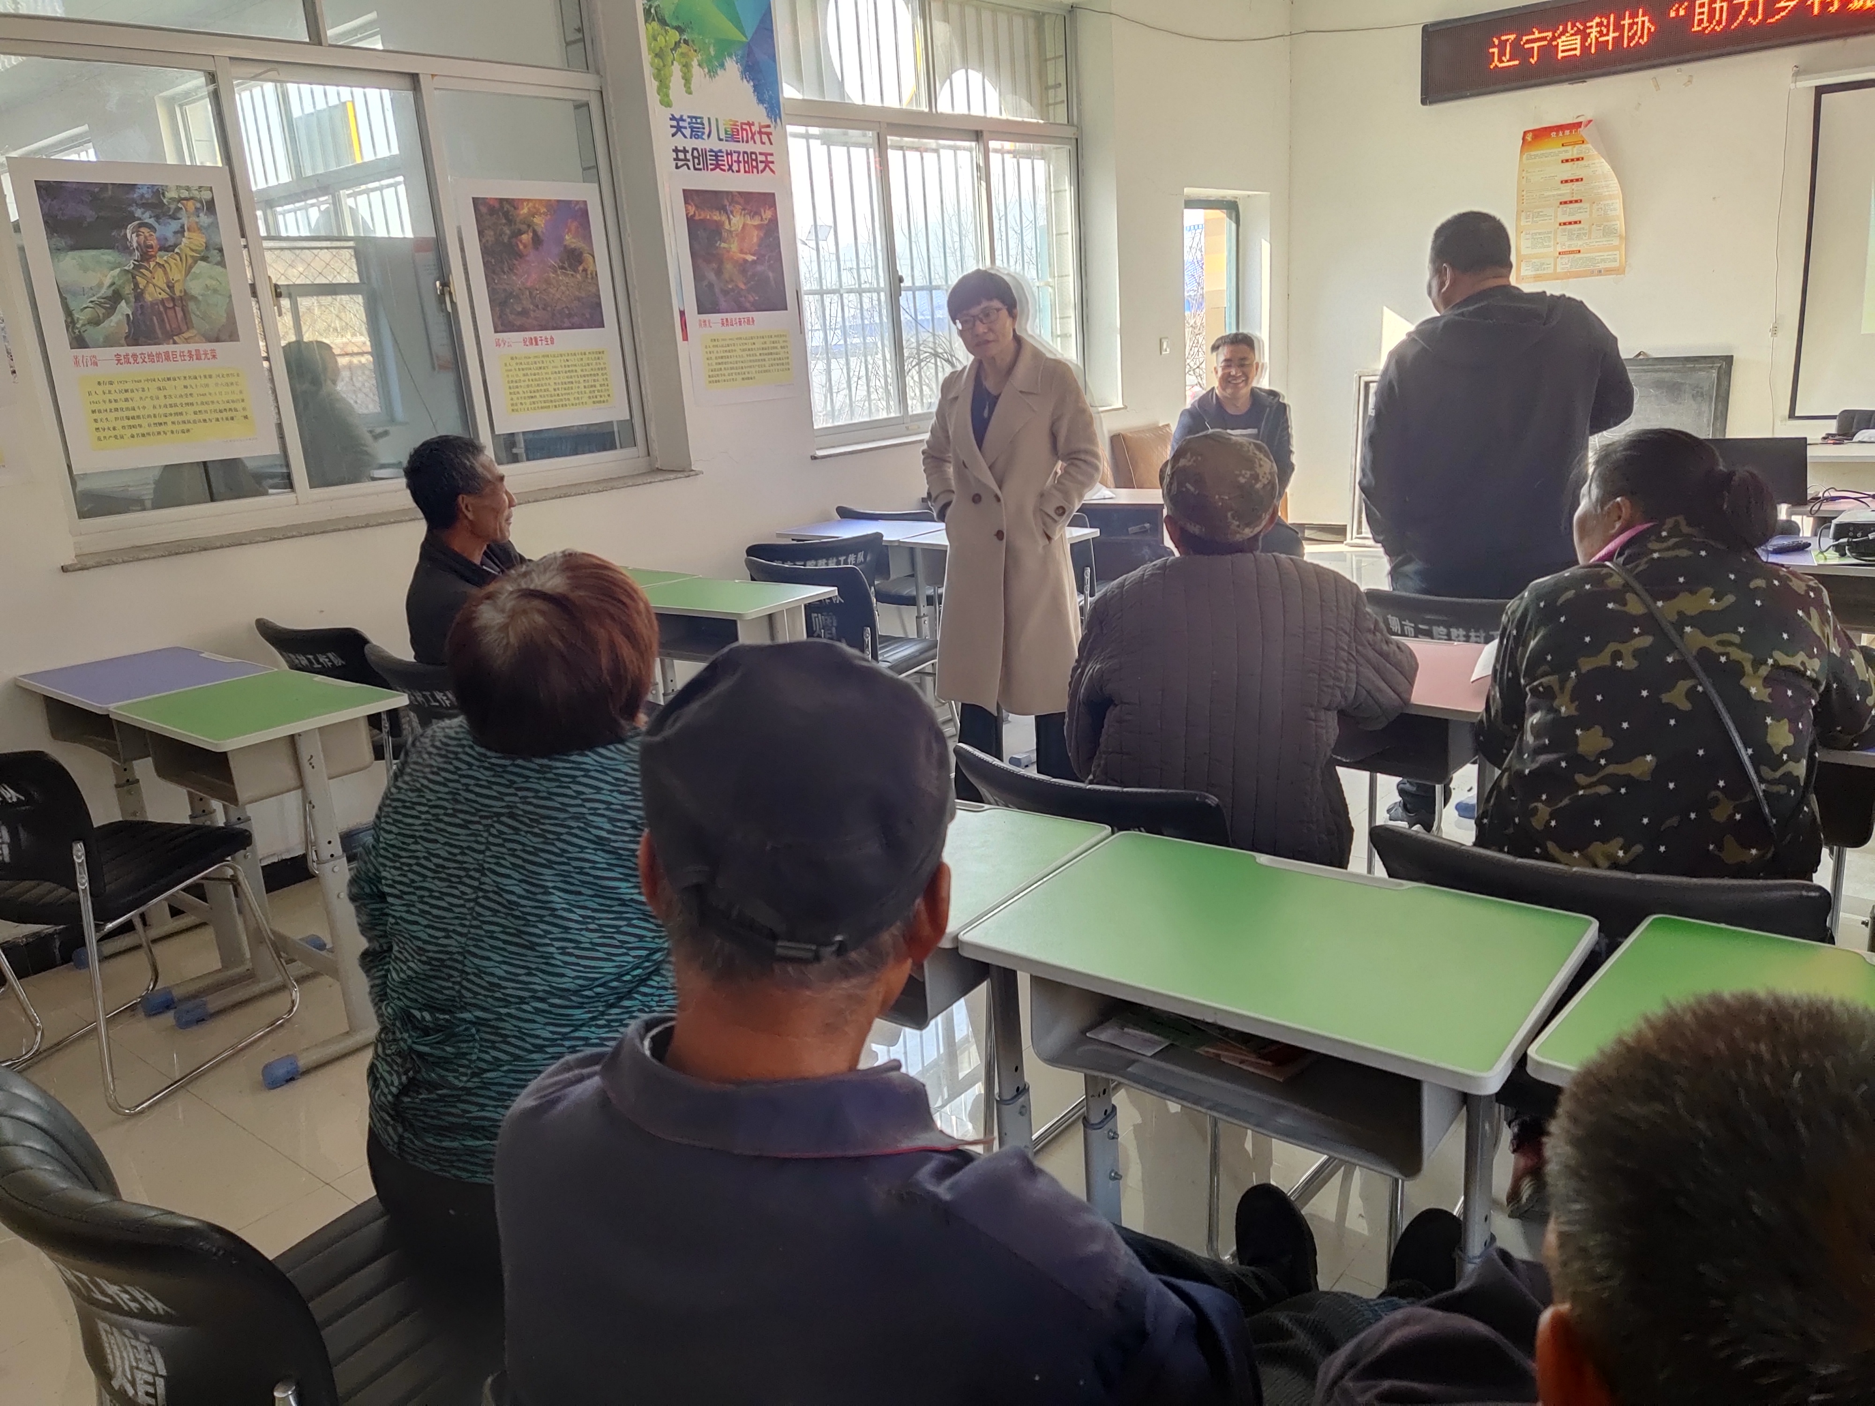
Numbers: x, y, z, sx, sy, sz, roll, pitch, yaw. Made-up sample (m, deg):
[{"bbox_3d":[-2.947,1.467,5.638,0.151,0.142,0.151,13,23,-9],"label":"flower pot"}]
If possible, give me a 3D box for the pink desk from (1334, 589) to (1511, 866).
[{"bbox_3d":[1.354,0.072,3.353,0.500,0.785,0.530,9,20,41],"label":"pink desk"}]

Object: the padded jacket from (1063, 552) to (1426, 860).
[{"bbox_3d":[0.532,0.012,2.396,0.620,0.630,0.480,0,16,16],"label":"padded jacket"}]

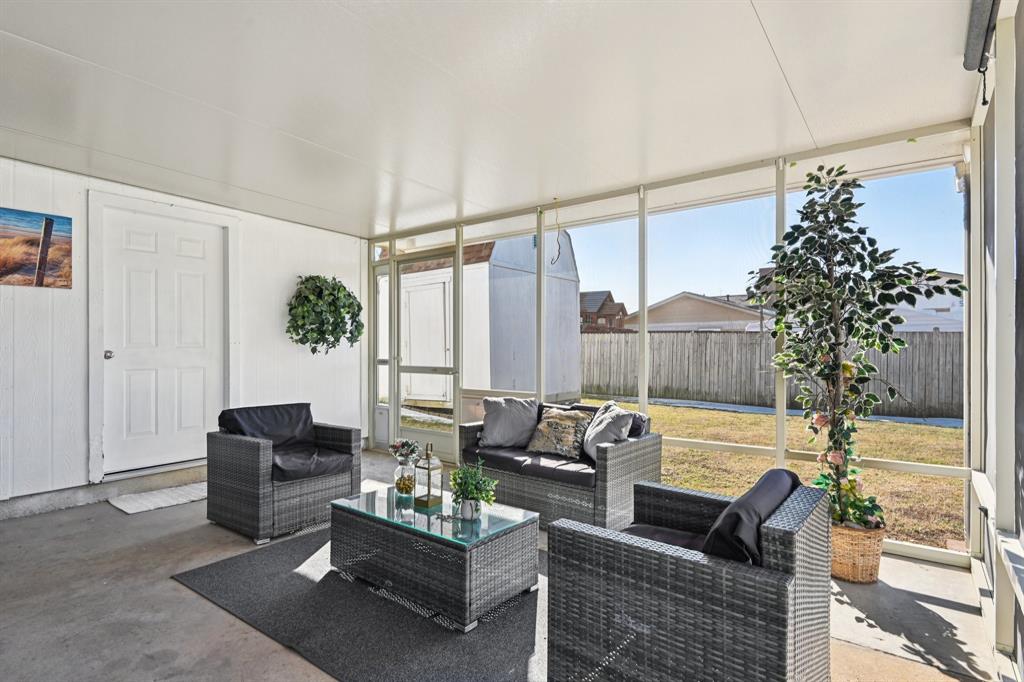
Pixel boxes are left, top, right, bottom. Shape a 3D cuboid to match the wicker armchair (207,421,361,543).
[{"bbox_3d":[-1.516,0.830,3.618,0.693,0.710,0.702,0,0,38],"label":"wicker armchair"}]

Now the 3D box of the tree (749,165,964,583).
[{"bbox_3d":[1.730,0.138,2.789,0.950,2.090,0.820,0,0,32],"label":"tree"}]

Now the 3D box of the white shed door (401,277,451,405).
[{"bbox_3d":[-1.452,0.003,9.250,1.120,2.000,0.060,0,0,40],"label":"white shed door"}]

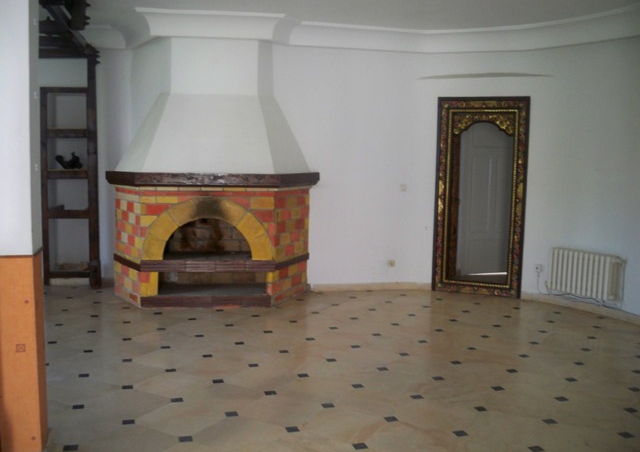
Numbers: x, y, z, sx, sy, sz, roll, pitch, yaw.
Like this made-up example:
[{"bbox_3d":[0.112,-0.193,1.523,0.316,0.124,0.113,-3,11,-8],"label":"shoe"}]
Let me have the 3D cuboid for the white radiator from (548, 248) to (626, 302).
[{"bbox_3d":[2.524,0.446,6.167,0.165,0.430,0.690,-3,7,-32],"label":"white radiator"}]

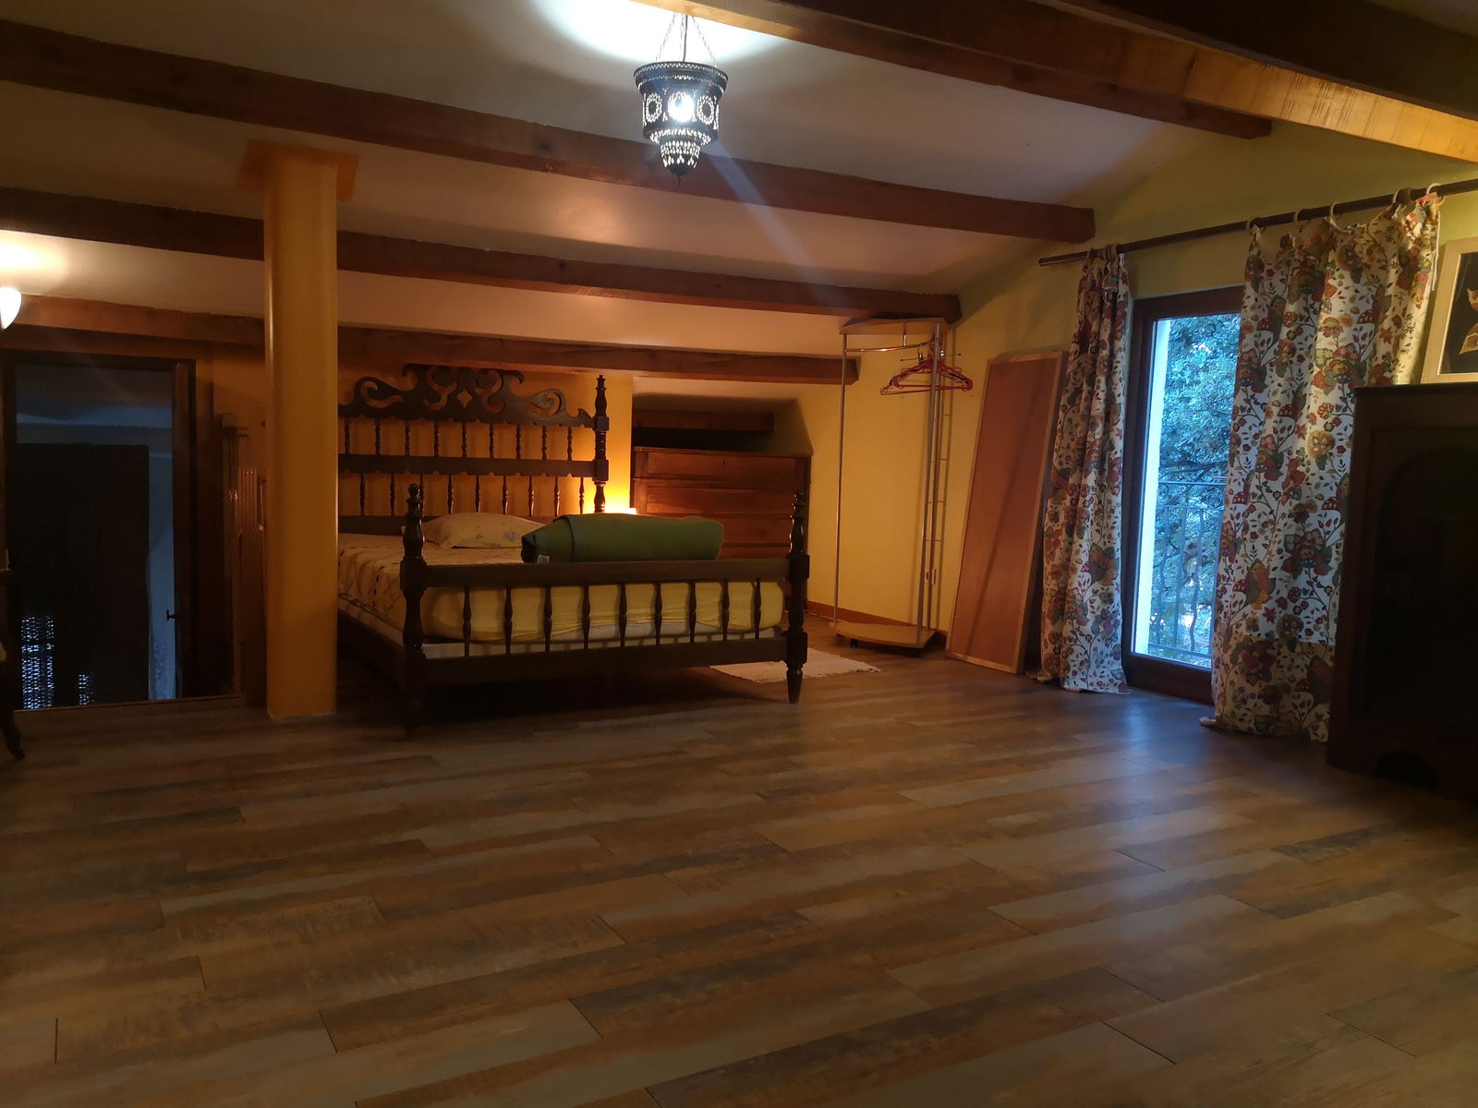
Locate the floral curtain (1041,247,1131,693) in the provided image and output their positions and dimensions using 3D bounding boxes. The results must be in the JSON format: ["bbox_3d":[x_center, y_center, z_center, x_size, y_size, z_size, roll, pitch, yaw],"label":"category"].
[{"bbox_3d":[1.650,-0.388,5.396,0.165,2.035,0.484,-2,6,-29],"label":"floral curtain"}]

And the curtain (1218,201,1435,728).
[{"bbox_3d":[2.205,-0.275,4.402,0.176,2.035,0.781,-2,6,-29],"label":"curtain"}]

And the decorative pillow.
[{"bbox_3d":[-1.267,-0.138,5.858,0.726,0.143,0.616,-2,6,-29],"label":"decorative pillow"}]

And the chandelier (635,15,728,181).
[{"bbox_3d":[-0.180,-1.438,3.616,0.286,0.520,0.286,1,5,0],"label":"chandelier"}]

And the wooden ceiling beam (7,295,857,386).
[{"bbox_3d":[-1.297,-1.066,5.956,4.675,0.165,0.165,-2,6,-29],"label":"wooden ceiling beam"}]

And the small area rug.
[{"bbox_3d":[0.121,0.532,6.022,0.737,0.017,1.122,-2,6,-29],"label":"small area rug"}]

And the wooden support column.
[{"bbox_3d":[-1.705,-0.432,4.468,0.385,2.134,0.385,-2,6,-29],"label":"wooden support column"}]

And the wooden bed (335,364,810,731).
[{"bbox_3d":[-0.987,-0.194,5.464,1.694,1.507,2.178,-1,6,-28],"label":"wooden bed"}]

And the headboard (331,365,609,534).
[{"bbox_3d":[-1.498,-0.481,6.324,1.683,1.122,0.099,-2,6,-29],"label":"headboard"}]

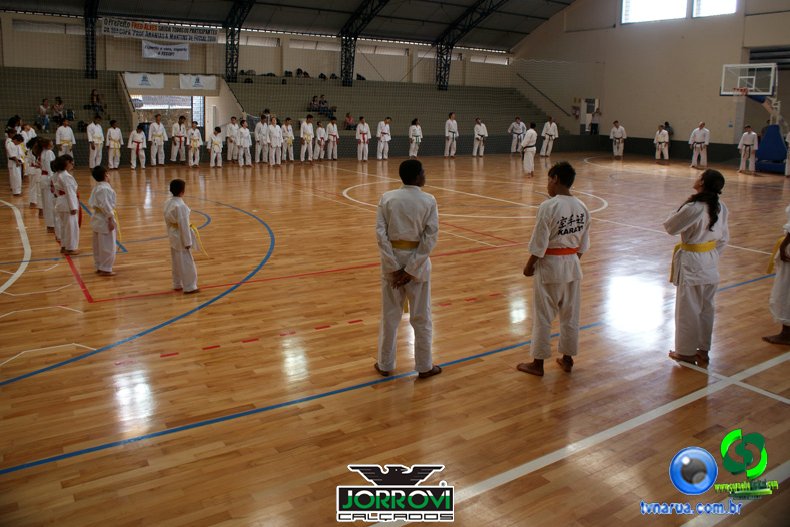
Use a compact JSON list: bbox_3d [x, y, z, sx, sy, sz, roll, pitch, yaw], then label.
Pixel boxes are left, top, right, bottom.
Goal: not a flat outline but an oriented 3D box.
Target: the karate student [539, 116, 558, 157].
[{"bbox_3d":[6.950,-5.709,26.833,0.720,1.795,0.380,6,15,16],"label":"karate student"}]

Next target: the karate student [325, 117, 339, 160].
[{"bbox_3d":[-2.391,-4.858,23.030,0.500,1.637,0.310,-8,17,-32],"label":"karate student"}]

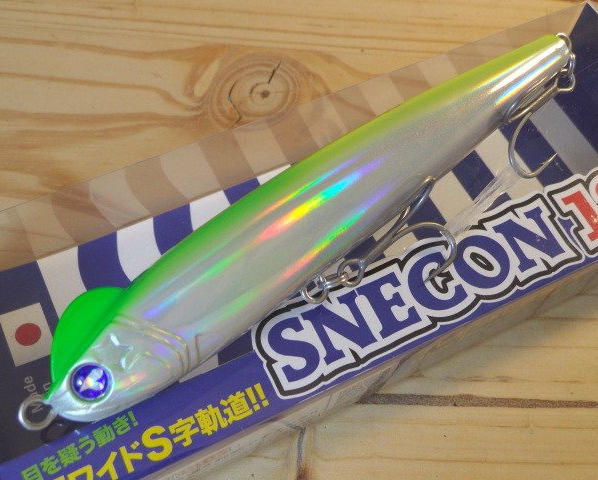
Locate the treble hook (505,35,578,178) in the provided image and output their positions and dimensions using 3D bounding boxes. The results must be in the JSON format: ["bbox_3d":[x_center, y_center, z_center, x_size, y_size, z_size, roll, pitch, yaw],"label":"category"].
[{"bbox_3d":[0.052,-0.029,0.150,0.031,0.017,0.020,-35,72,-21],"label":"treble hook"}]

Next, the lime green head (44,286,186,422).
[{"bbox_3d":[-0.032,0.019,0.114,0.024,0.015,0.021,-35,72,-21],"label":"lime green head"}]

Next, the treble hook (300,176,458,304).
[{"bbox_3d":[0.015,0.001,0.129,0.034,0.017,0.021,-40,74,-22],"label":"treble hook"}]

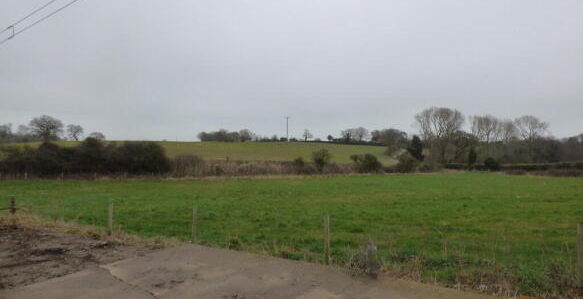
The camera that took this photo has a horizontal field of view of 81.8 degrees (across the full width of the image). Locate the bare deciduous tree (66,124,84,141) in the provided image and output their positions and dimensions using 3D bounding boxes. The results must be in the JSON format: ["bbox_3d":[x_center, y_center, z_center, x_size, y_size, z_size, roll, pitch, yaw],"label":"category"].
[{"bbox_3d":[-99.410,-7.820,155.000,8.280,8.280,7.870,0,-1,0],"label":"bare deciduous tree"}]

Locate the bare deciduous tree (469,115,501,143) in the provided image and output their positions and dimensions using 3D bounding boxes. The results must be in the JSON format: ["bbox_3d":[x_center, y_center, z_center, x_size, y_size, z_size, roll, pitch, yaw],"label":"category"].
[{"bbox_3d":[69.910,-3.440,122.000,11.590,17.750,11.010,0,-1,0],"label":"bare deciduous tree"}]

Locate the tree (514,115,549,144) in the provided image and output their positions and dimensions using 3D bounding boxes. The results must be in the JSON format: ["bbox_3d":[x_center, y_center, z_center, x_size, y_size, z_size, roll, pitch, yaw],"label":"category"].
[{"bbox_3d":[88.360,-3.500,124.000,12.520,18.040,11.890,0,-1,0],"label":"tree"}]

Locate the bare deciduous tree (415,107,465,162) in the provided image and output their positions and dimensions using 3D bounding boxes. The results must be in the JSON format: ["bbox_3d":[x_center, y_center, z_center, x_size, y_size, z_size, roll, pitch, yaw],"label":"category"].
[{"bbox_3d":[47.460,-4.490,108.000,16.030,17.960,14.430,0,-1,0],"label":"bare deciduous tree"}]

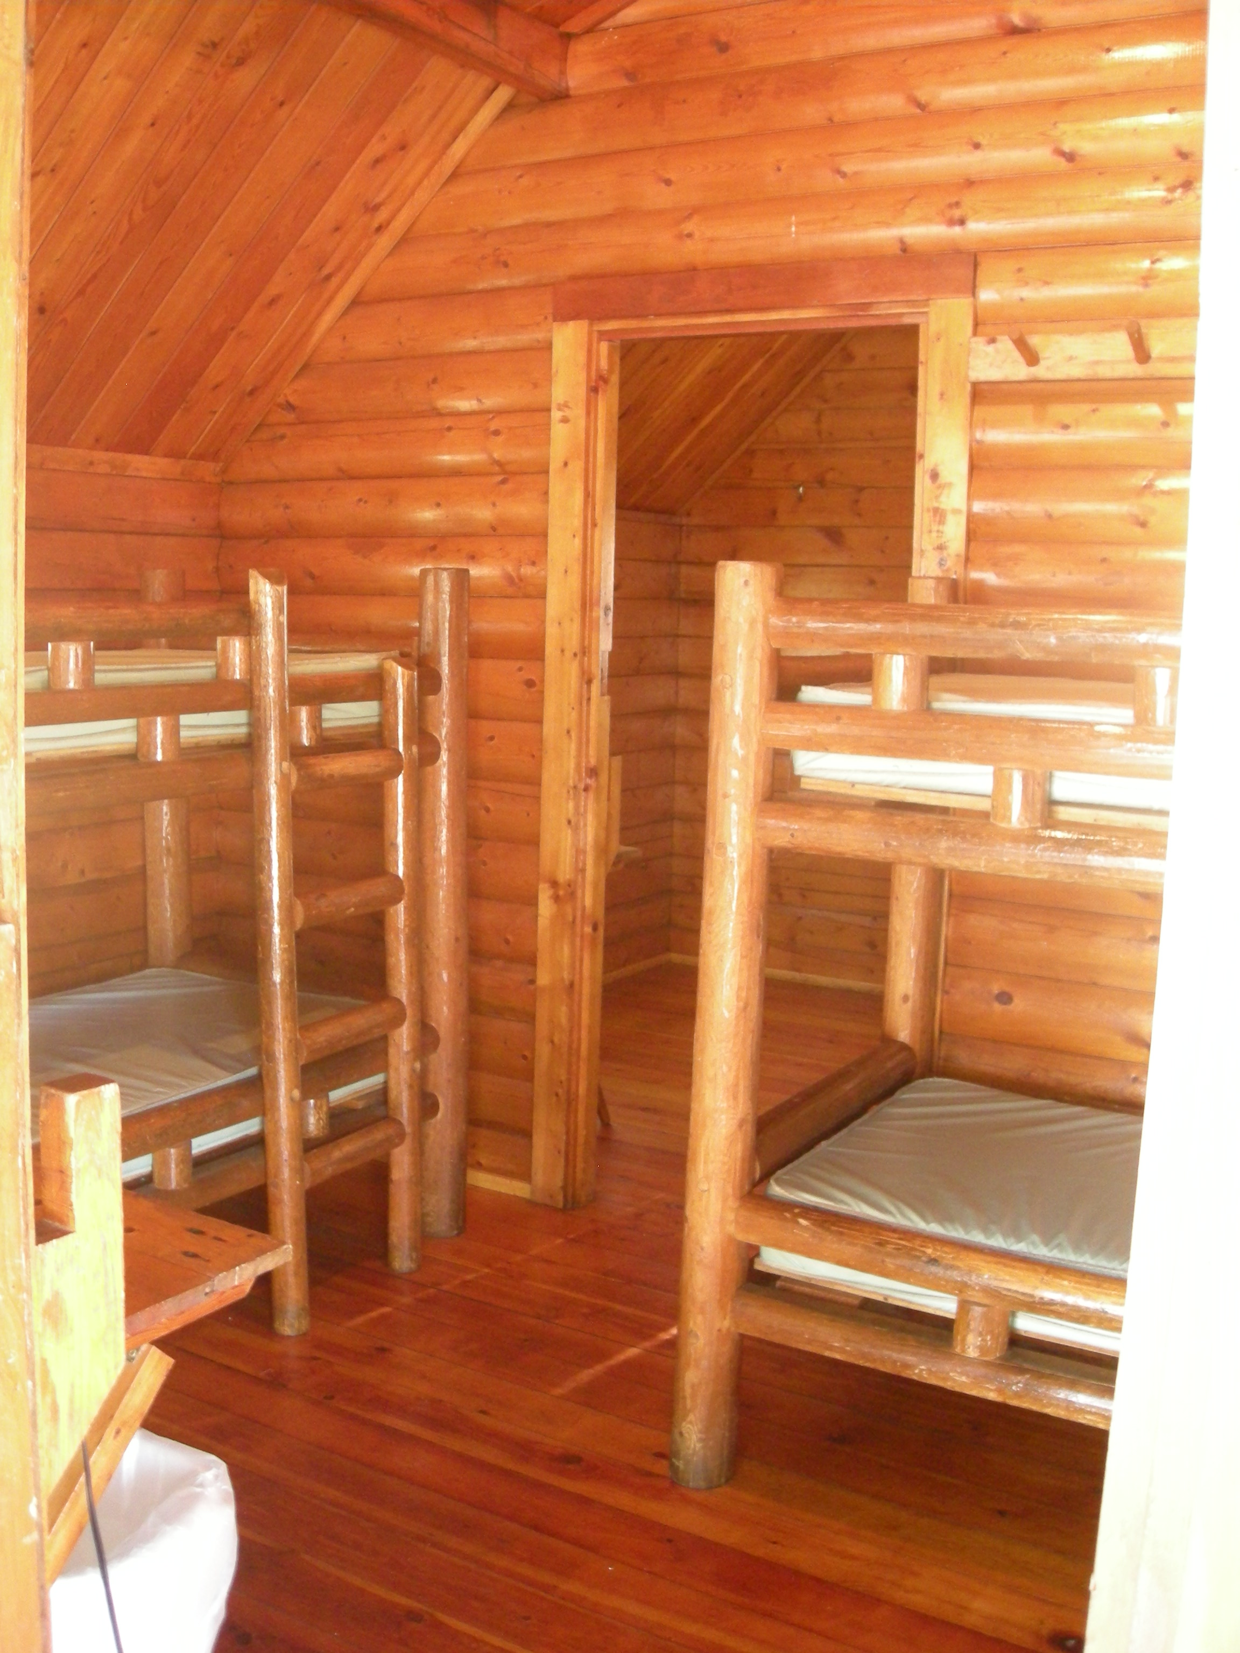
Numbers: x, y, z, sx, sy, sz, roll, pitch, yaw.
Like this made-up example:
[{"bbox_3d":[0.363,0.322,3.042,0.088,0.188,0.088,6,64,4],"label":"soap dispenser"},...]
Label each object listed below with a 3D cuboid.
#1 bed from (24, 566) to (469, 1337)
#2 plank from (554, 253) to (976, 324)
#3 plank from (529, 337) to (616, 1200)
[{"bbox_3d":[-1.224,0.246,3.069,1.000,1.494,2.060,7,9,30],"label":"bed"},{"bbox_3d":[0.280,-1.124,3.522,0.979,0.081,0.041,7,9,30],"label":"plank"},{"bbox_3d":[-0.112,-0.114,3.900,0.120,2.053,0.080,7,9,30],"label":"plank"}]

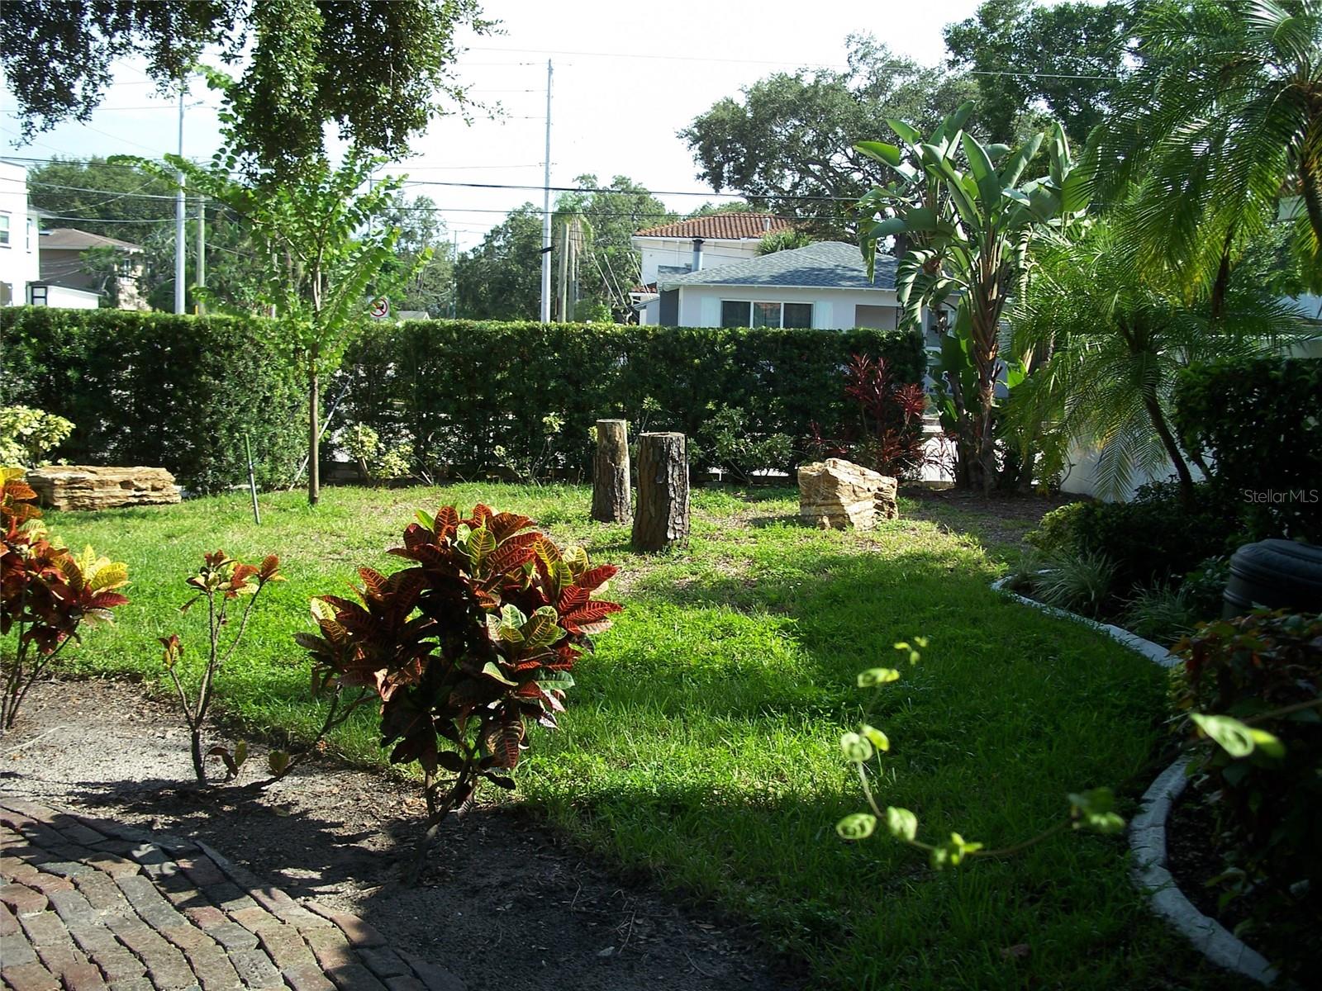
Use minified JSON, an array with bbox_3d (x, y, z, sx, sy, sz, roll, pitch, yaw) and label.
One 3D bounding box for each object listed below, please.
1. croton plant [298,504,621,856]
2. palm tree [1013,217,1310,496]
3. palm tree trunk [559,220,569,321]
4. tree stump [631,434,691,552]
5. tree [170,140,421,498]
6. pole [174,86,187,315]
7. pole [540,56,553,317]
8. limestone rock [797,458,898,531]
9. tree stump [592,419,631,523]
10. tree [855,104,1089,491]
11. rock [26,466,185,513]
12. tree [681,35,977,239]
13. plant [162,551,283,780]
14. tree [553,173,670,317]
[{"bbox_3d":[-0.589,0.558,4.135,0.946,1.074,0.850,2,7,0],"label":"croton plant"},{"bbox_3d":[4.217,-1.019,12.044,2.544,2.629,2.400,2,7,0],"label":"palm tree"},{"bbox_3d":[-3.396,-7.060,49.690,0.363,5.227,0.350,2,7,0],"label":"palm tree trunk"},{"bbox_3d":[-0.001,-0.033,10.833,0.430,0.876,0.430,1,6,0],"label":"tree stump"},{"bbox_3d":[-3.231,-1.514,12.884,2.200,3.190,2.100,1,6,0],"label":"tree"},{"bbox_3d":[-17.172,-9.966,50.389,0.340,10.841,0.340,1,6,0],"label":"pole"},{"bbox_3d":[-4.036,-9.817,50.367,0.340,11.233,0.340,1,6,0],"label":"pole"},{"bbox_3d":[1.583,-0.046,11.963,0.848,0.548,0.650,2,7,0],"label":"limestone rock"},{"bbox_3d":[-0.412,-0.220,11.757,0.310,0.824,0.310,2,7,0],"label":"tree stump"},{"bbox_3d":[3.171,-1.982,14.391,2.377,3.919,2.000,2,7,0],"label":"tree"},{"bbox_3d":[-4.879,-0.088,12.484,1.220,0.360,0.650,-1,7,-20],"label":"rock"},{"bbox_3d":[6.903,-10.897,54.264,12.200,13.075,11.500,1,6,0],"label":"tree"},{"bbox_3d":[-1.547,0.612,4.983,0.430,0.825,0.400,1,6,0],"label":"plant"},{"bbox_3d":[-2.091,-9.835,61.525,5.306,8.010,5.500,2,7,0],"label":"tree"}]

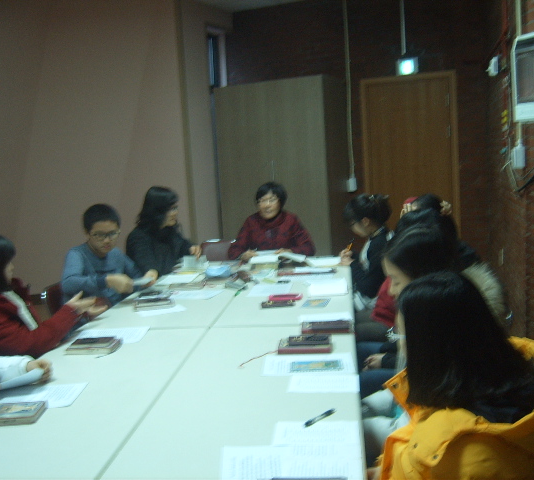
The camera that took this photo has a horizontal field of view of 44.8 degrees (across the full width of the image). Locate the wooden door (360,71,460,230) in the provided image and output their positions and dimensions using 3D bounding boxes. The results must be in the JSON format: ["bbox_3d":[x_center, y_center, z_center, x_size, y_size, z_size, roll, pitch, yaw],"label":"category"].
[{"bbox_3d":[1.541,-0.692,7.001,1.000,2.100,0.080,1,9,28],"label":"wooden door"}]

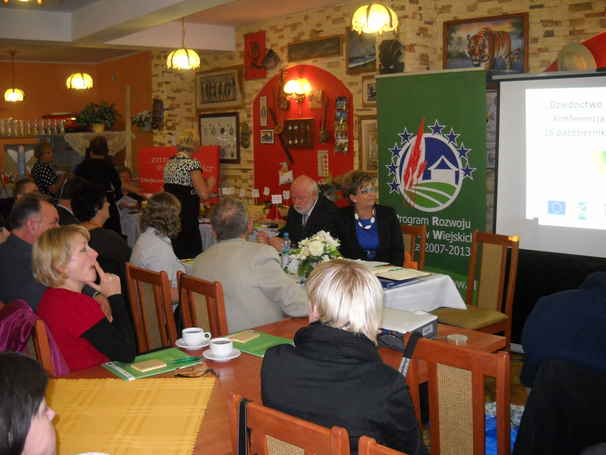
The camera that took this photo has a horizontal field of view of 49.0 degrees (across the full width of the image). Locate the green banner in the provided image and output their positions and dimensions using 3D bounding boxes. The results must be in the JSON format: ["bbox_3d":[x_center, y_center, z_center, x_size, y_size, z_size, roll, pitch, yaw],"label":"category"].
[{"bbox_3d":[1.052,-0.197,5.568,0.960,2.136,0.100,4,9,33],"label":"green banner"}]

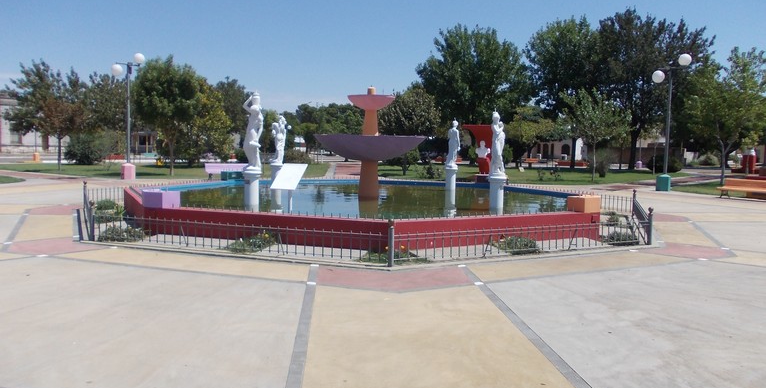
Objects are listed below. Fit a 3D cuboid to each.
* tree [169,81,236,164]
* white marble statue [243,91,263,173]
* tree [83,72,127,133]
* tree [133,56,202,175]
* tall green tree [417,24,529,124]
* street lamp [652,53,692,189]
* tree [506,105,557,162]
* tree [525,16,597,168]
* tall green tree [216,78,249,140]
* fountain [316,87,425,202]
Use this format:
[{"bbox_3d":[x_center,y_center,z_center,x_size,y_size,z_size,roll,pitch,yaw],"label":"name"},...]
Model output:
[{"bbox_3d":[-10.943,-4.158,36.937,4.050,5.046,3.967,1,5,0],"label":"tree"},{"bbox_3d":[-2.427,-1.158,11.519,0.380,1.459,0.400,2,5,12],"label":"white marble statue"},{"bbox_3d":[-19.570,-5.440,43.840,3.560,6.384,3.560,1,4,0],"label":"tree"},{"bbox_3d":[-9.649,-3.485,27.799,3.116,5.387,3.026,1,4,0],"label":"tree"},{"bbox_3d":[7.502,-8.272,51.933,9.480,11.825,9.142,1,4,0],"label":"tall green tree"},{"bbox_3d":[11.092,-2.727,23.737,1.450,5.231,0.520,1,5,0],"label":"street lamp"},{"bbox_3d":[11.785,-4.576,49.196,3.967,4.863,3.967,1,5,0],"label":"tree"},{"bbox_3d":[14.787,-8.352,51.033,6.492,12.459,6.325,1,4,0],"label":"tree"},{"bbox_3d":[-11.093,-5.366,45.054,3.201,6.145,3.201,1,5,0],"label":"tall green tree"},{"bbox_3d":[-0.253,-1.103,14.213,2.509,2.653,2.509,1,4,0],"label":"fountain"}]

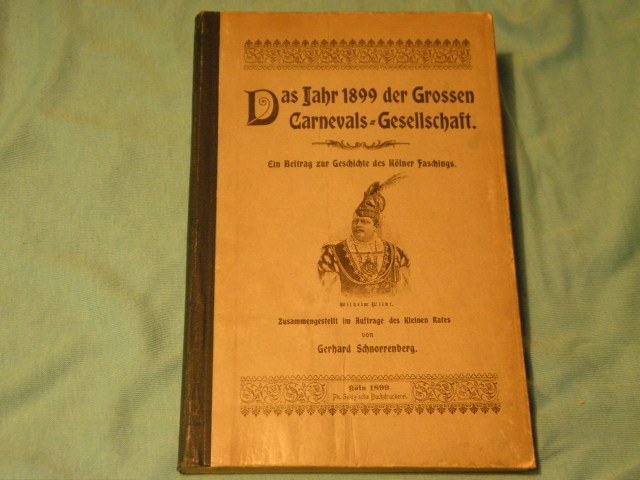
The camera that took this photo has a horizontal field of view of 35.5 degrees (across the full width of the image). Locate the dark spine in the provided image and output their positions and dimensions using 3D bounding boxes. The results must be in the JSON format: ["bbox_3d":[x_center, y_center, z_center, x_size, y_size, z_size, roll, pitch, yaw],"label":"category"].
[{"bbox_3d":[-0.053,-0.006,0.456,0.014,0.017,0.220,-1,68,0],"label":"dark spine"}]

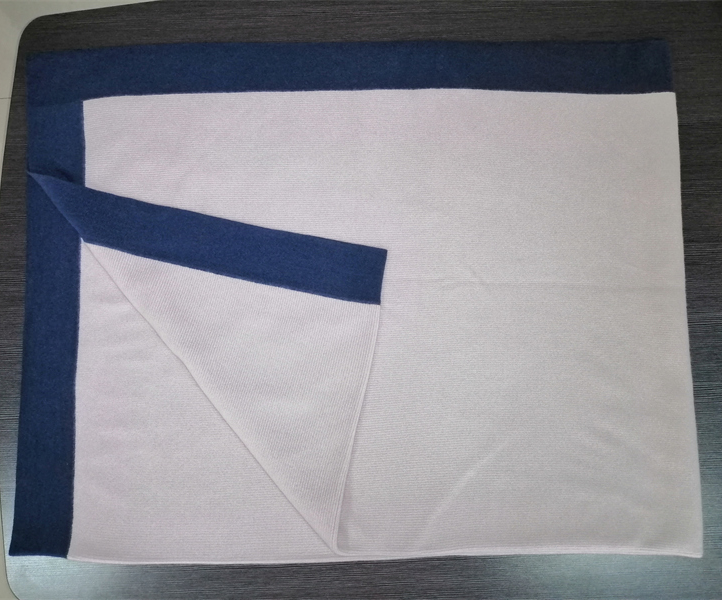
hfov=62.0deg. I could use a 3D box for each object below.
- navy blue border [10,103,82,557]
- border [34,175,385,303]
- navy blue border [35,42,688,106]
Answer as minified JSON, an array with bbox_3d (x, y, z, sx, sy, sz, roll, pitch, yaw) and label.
[{"bbox_3d":[-0.460,0.034,0.894,0.092,0.012,0.674,-1,85,1],"label":"navy blue border"},{"bbox_3d":[-0.233,-0.090,0.885,0.553,0.015,0.081,12,85,3],"label":"border"},{"bbox_3d":[-0.024,-0.349,0.917,0.982,0.012,0.091,-1,85,1],"label":"navy blue border"}]

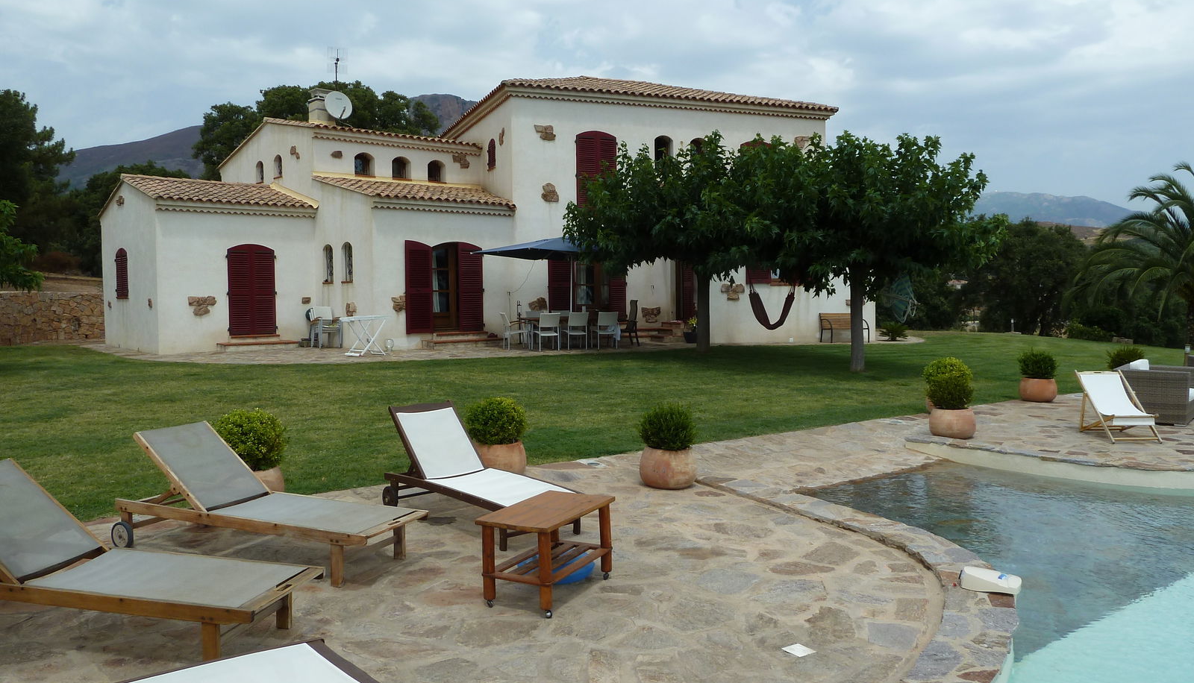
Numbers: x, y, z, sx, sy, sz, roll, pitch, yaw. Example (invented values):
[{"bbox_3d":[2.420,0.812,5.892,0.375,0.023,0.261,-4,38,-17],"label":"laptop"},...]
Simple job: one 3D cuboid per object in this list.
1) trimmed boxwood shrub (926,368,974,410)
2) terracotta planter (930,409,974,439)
[{"bbox_3d":[3.928,0.529,9.594,0.540,0.470,0.540,0,3,0],"label":"trimmed boxwood shrub"},{"bbox_3d":[3.958,0.915,9.615,0.515,0.345,0.515,0,3,0],"label":"terracotta planter"}]

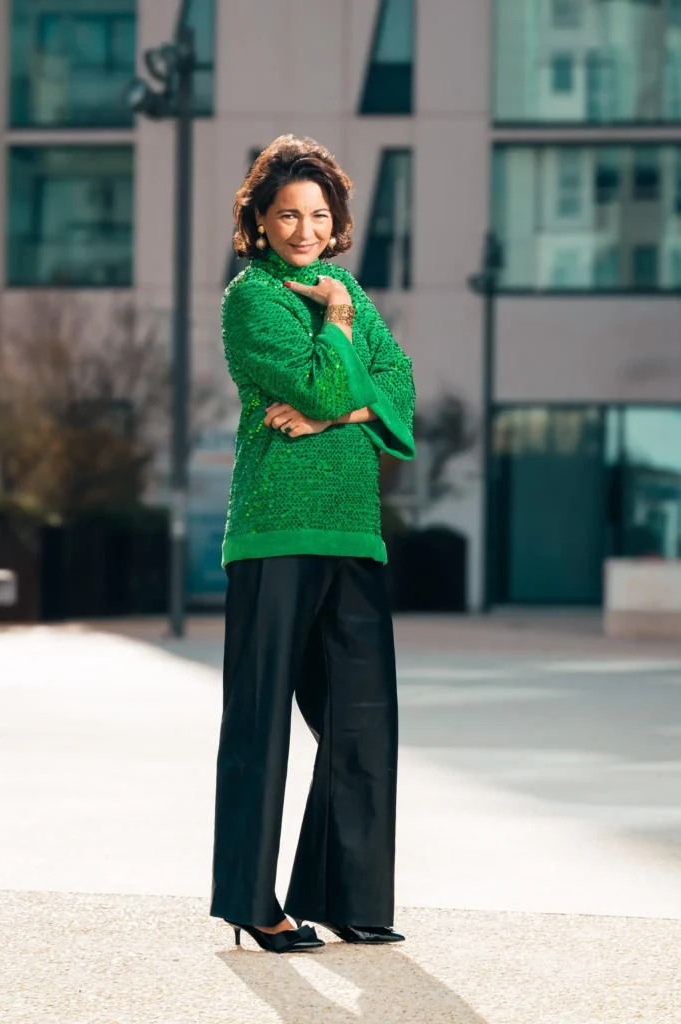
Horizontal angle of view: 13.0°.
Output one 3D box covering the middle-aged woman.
[{"bbox_3d":[-0.058,0.062,6.220,0.470,1.690,0.380,1,-1,-38],"label":"middle-aged woman"}]

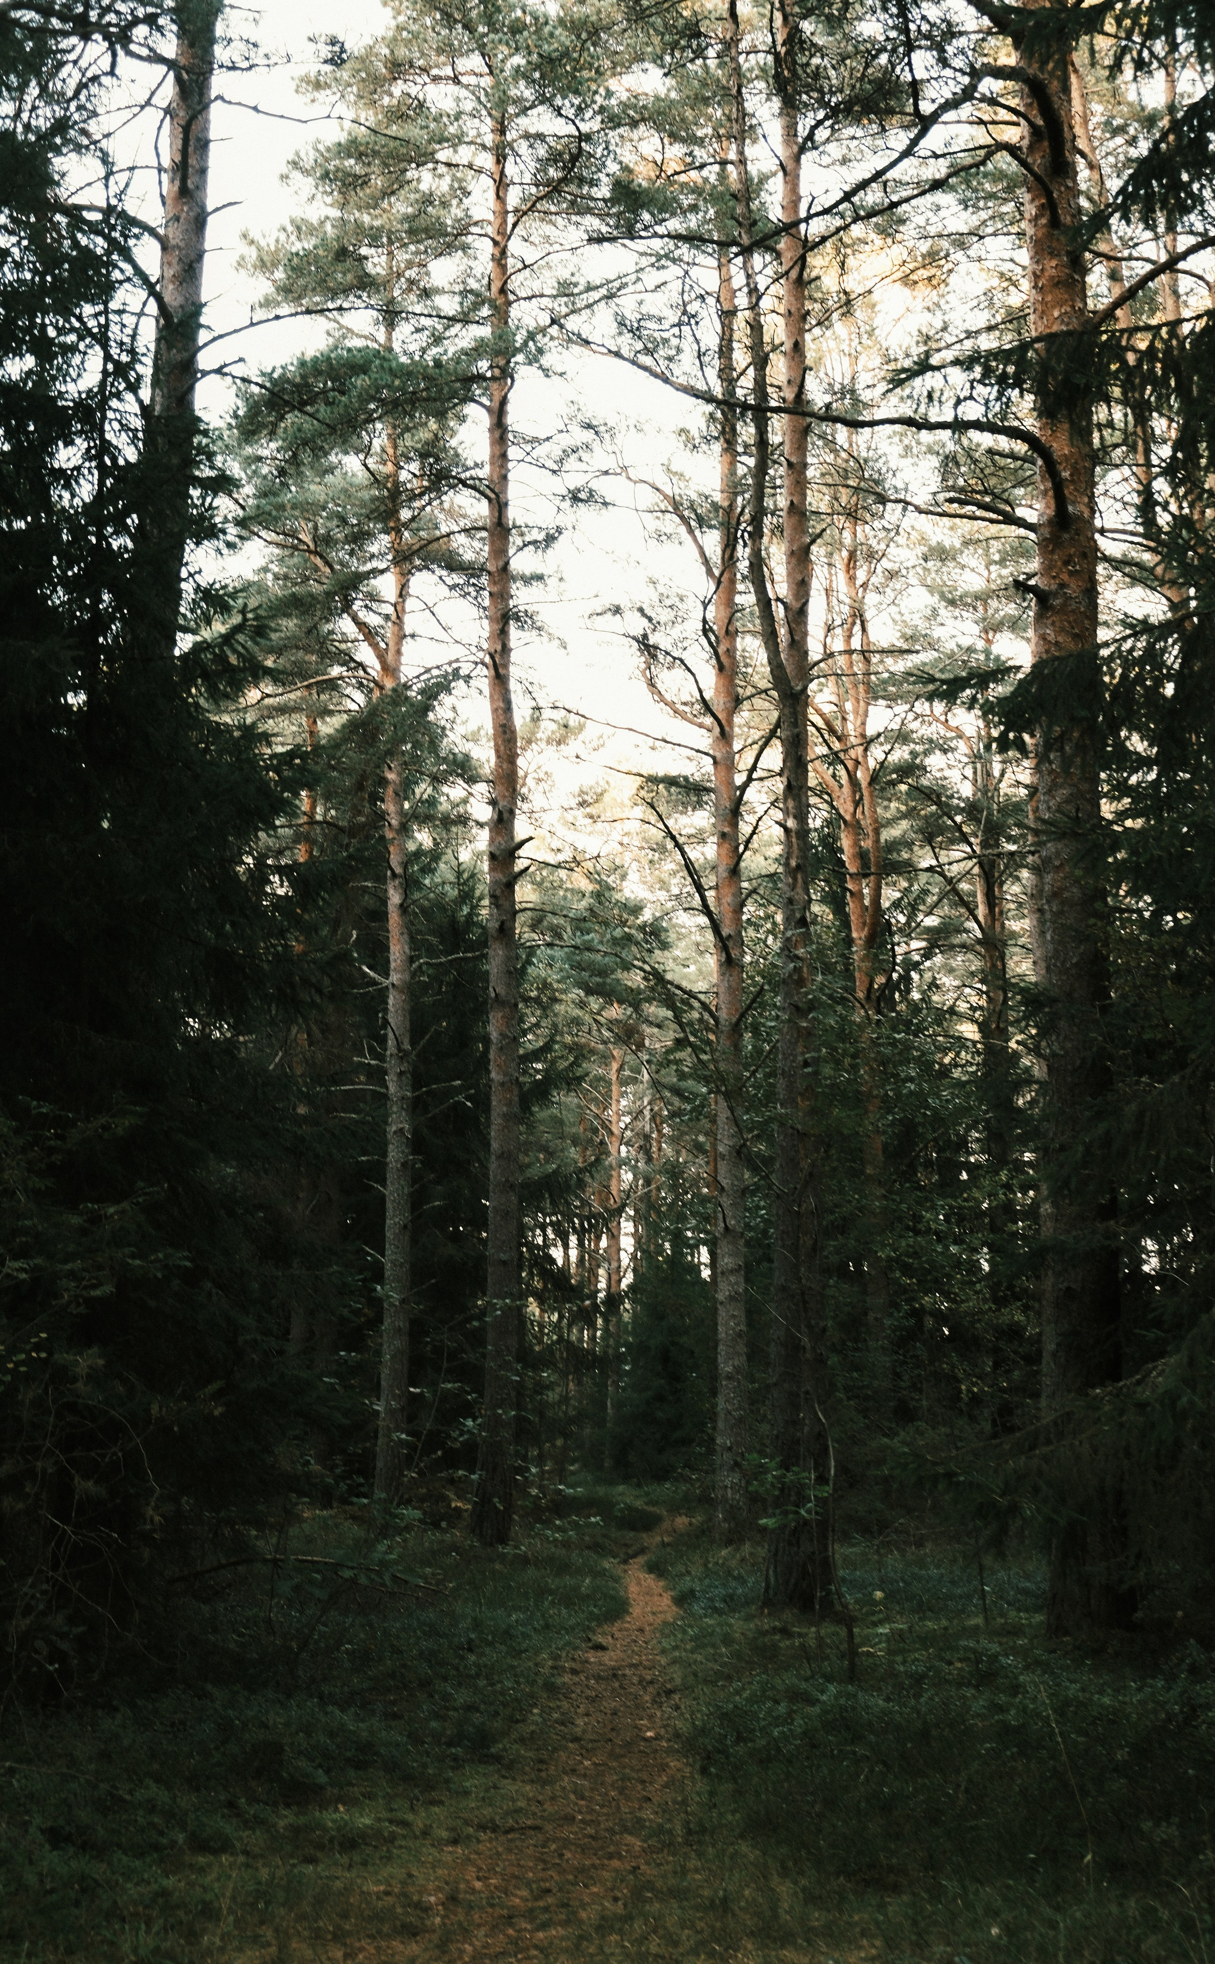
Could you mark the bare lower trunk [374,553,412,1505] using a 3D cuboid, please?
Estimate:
[{"bbox_3d":[-2.189,0.367,24.169,0.305,9.990,0.305,0,-9,0],"label":"bare lower trunk"}]

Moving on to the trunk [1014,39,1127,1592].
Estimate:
[{"bbox_3d":[2.755,-1.192,14.044,0.465,9.870,0.465,0,-9,0],"label":"trunk"}]

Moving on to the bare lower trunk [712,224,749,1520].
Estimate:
[{"bbox_3d":[1.087,-1.082,20.776,0.265,11.770,0.265,0,-9,0],"label":"bare lower trunk"}]

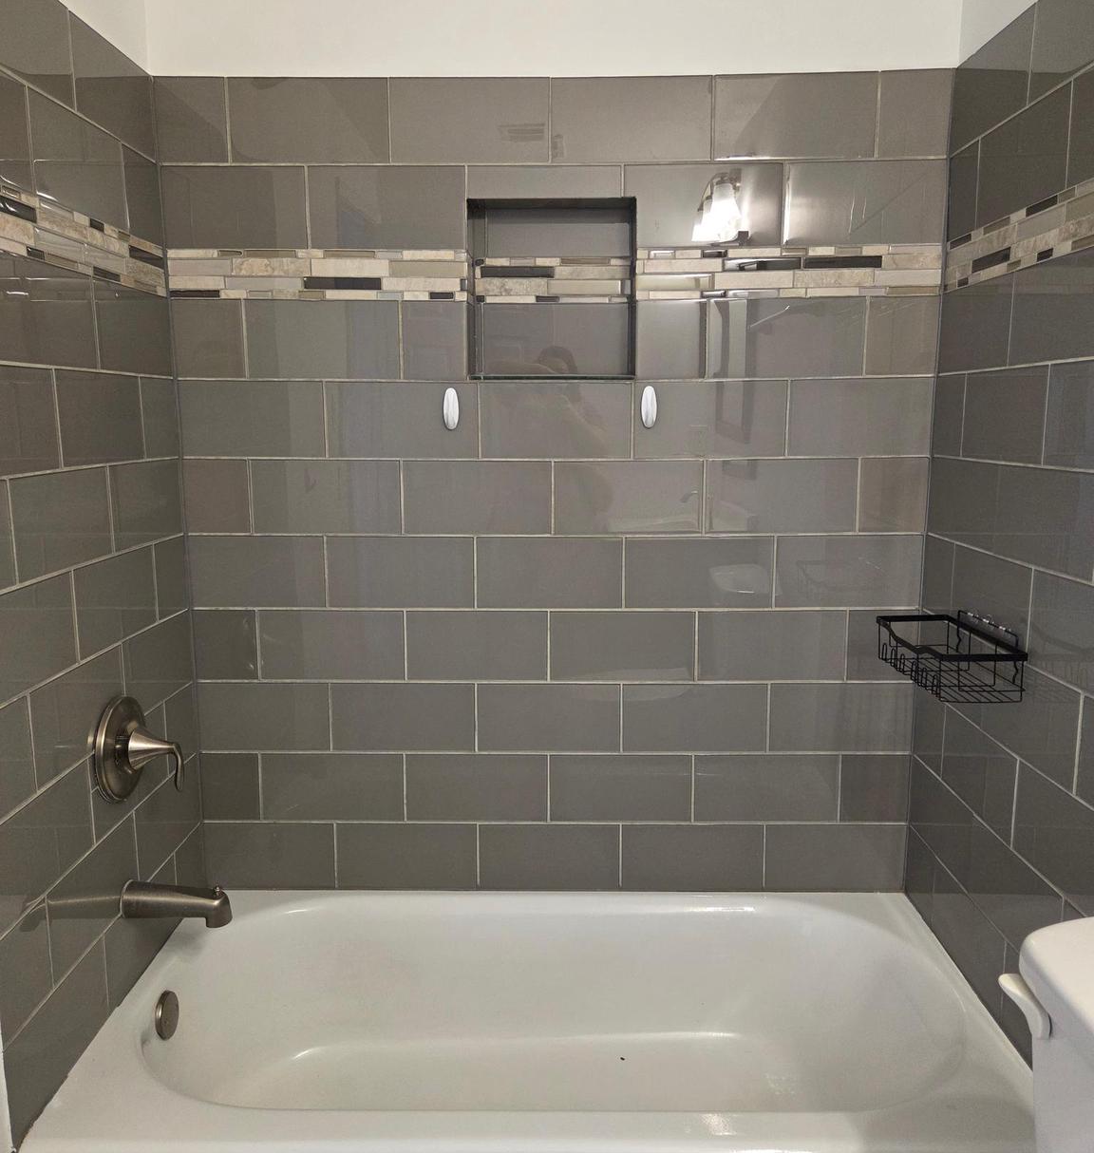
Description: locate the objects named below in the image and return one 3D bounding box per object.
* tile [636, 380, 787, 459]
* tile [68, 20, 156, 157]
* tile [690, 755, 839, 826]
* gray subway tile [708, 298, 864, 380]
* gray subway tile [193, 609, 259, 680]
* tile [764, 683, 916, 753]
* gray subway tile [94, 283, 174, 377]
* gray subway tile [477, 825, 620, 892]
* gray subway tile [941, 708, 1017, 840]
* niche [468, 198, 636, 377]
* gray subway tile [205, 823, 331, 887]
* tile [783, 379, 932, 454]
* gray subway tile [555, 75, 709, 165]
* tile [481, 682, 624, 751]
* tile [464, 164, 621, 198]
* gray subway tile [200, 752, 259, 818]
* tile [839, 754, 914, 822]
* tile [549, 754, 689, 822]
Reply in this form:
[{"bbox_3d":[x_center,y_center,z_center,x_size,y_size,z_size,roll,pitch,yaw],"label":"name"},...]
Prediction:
[{"bbox_3d":[0.325,-0.316,1.933,0.303,0.152,0.010,0,9,1],"label":"tile"},{"bbox_3d":[-0.751,-0.841,1.689,0.010,0.154,0.319,0,9,1],"label":"tile"},{"bbox_3d":[0.464,0.448,2.050,0.302,0.151,0.010,0,10,1],"label":"tile"},{"bbox_3d":[0.467,-0.464,1.895,0.302,0.151,0.010,0,10,1],"label":"gray subway tile"},{"bbox_3d":[-0.670,0.144,2.029,0.134,0.152,0.010,0,9,1],"label":"gray subway tile"},{"bbox_3d":[0.615,0.295,2.028,0.301,0.152,0.010,0,9,1],"label":"tile"},{"bbox_3d":[-0.750,-0.442,1.760,0.010,0.154,0.306,0,9,1],"label":"gray subway tile"},{"bbox_3d":[0.006,0.604,2.090,0.303,0.152,0.010,0,9,1],"label":"gray subway tile"},{"bbox_3d":[0.764,0.343,1.714,0.010,0.151,0.302,0,9,1],"label":"gray subway tile"},{"bbox_3d":[0.011,-0.568,1.945,0.328,0.340,0.105,0,9,1],"label":"niche"},{"bbox_3d":[-0.594,0.601,2.085,0.279,0.150,0.009,0,9,1],"label":"gray subway tile"},{"bbox_3d":[0.621,-0.315,1.927,0.283,0.152,0.009,0,9,1],"label":"tile"},{"bbox_3d":[0.161,-0.868,1.842,0.303,0.153,0.010,0,9,1],"label":"gray subway tile"},{"bbox_3d":[0.005,0.296,2.035,0.303,0.152,0.009,0,9,1],"label":"tile"},{"bbox_3d":[-0.004,-0.755,1.859,0.297,0.061,0.009,0,9,1],"label":"tile"},{"bbox_3d":[-0.671,0.448,2.070,0.126,0.151,0.010,0,9,1],"label":"gray subway tile"},{"bbox_3d":[0.690,0.447,2.046,0.142,0.151,0.010,0,10,1],"label":"tile"},{"bbox_3d":[0.157,0.448,2.055,0.302,0.151,0.010,0,9,1],"label":"tile"}]

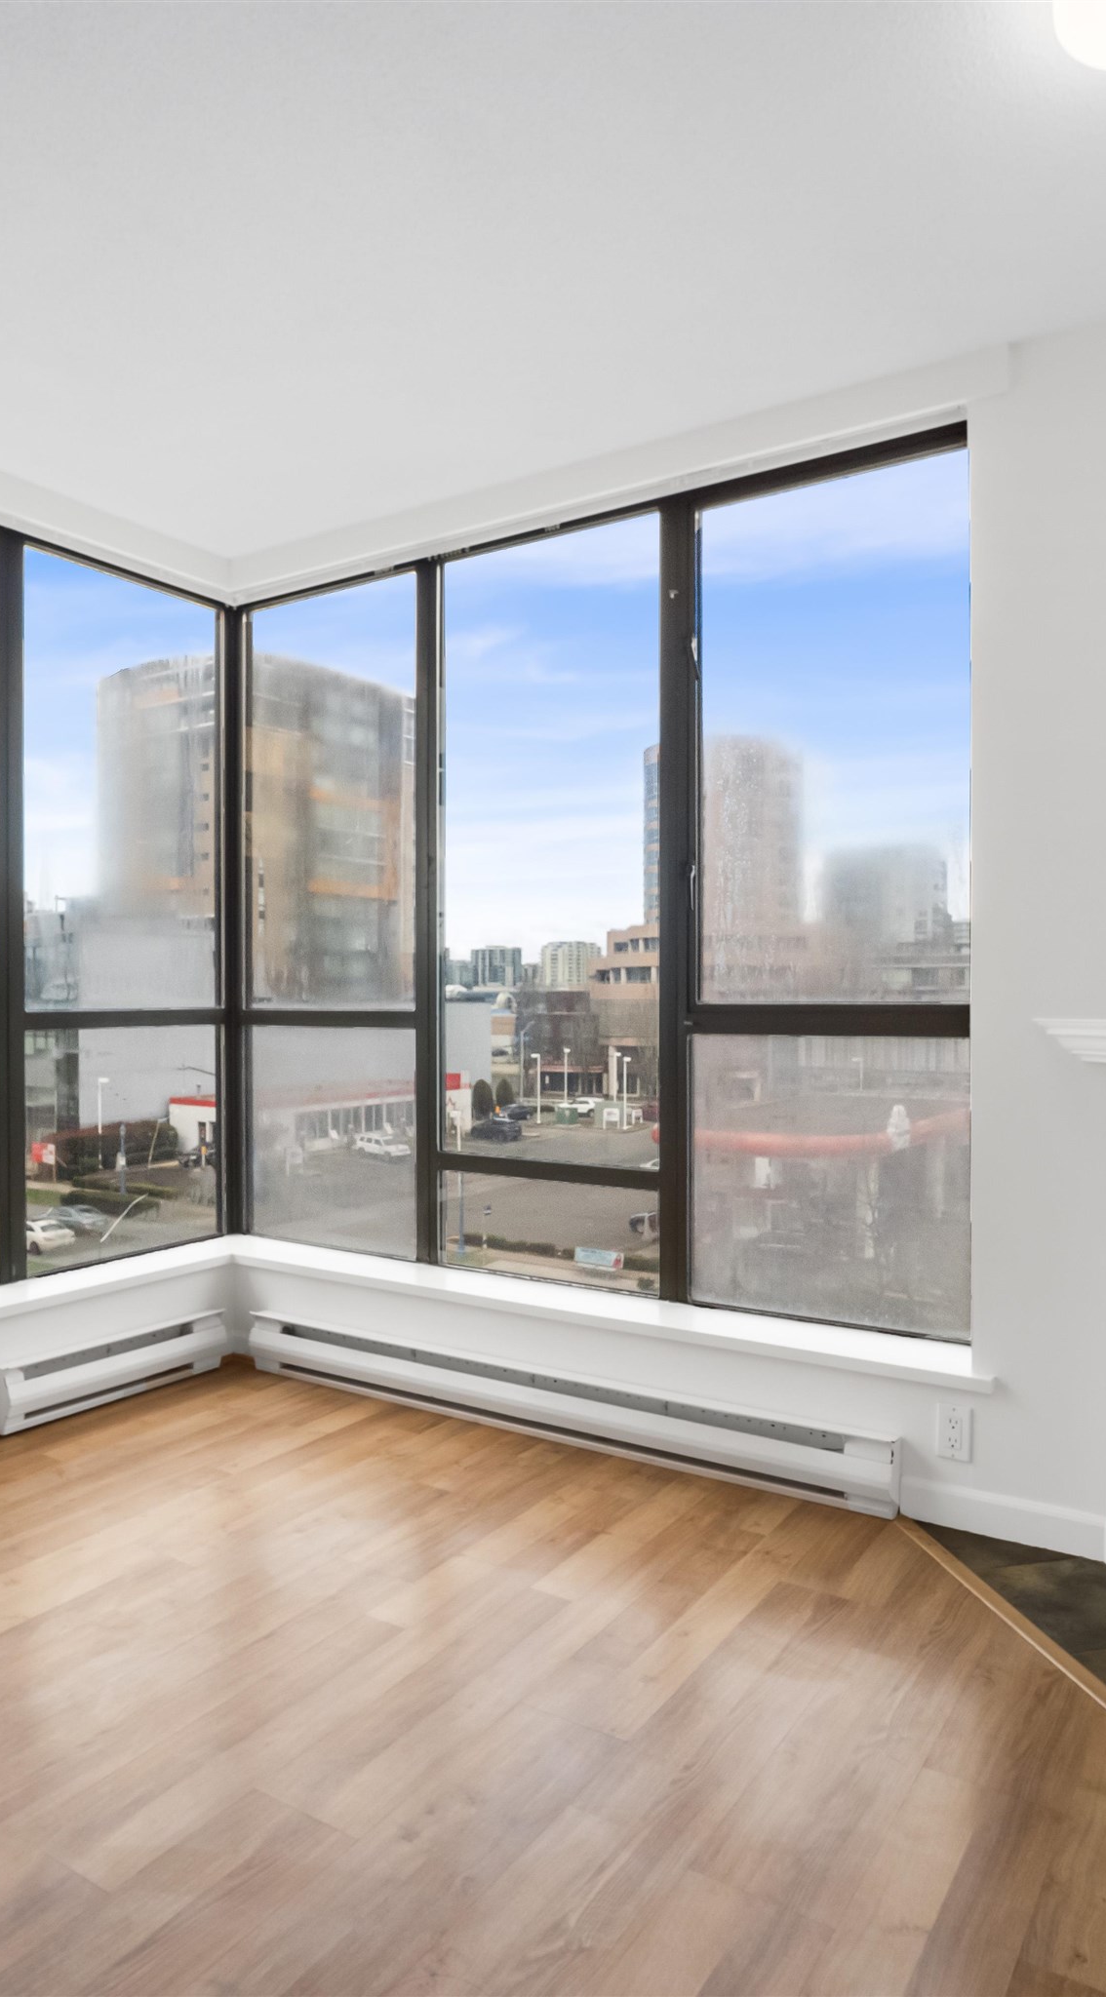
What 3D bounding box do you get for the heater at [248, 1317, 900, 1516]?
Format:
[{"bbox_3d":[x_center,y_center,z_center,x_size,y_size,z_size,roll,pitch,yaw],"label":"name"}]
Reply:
[{"bbox_3d":[-0.084,1.007,2.719,1.840,0.156,0.068,0,0,30],"label":"heater"}]

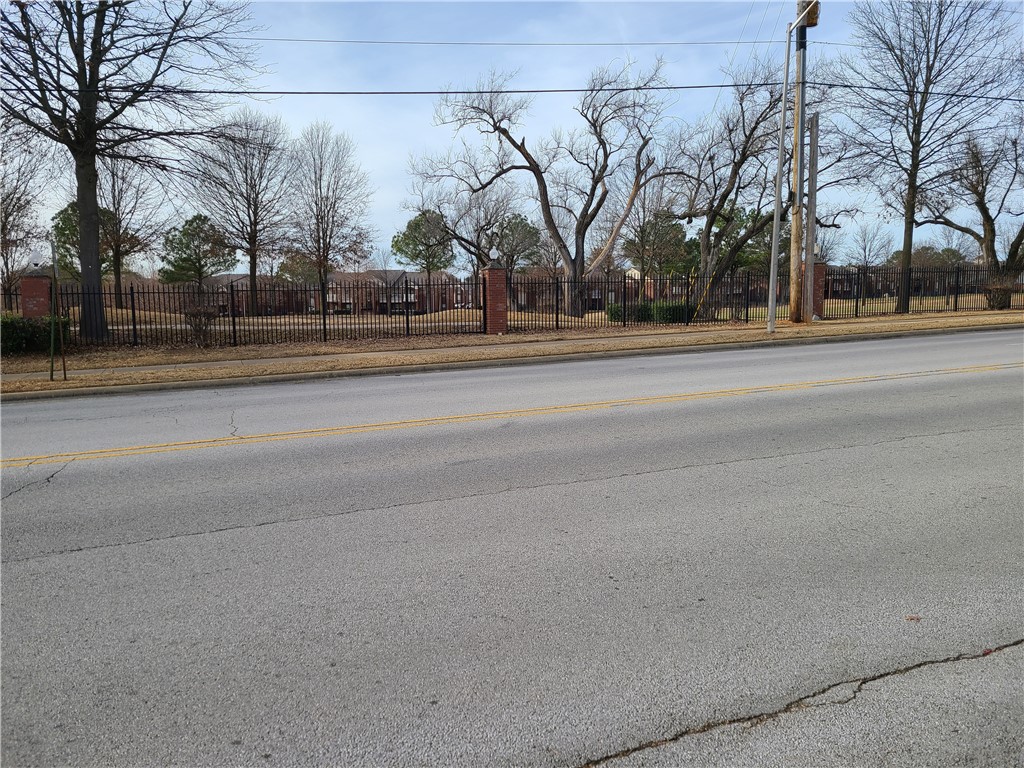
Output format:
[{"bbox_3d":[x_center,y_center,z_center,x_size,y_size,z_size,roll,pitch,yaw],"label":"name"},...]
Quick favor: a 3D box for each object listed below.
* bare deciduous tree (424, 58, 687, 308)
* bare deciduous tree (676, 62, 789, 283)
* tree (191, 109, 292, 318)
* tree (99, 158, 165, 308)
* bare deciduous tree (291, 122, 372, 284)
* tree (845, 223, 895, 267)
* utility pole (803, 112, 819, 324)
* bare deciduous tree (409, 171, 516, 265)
[{"bbox_3d":[1.695,-7.701,30.672,10.050,10.028,8.542,0,7,0],"label":"bare deciduous tree"},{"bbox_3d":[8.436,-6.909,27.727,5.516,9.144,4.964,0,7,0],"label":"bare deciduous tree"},{"bbox_3d":[-14.905,-9.412,42.302,5.775,11.141,5.486,0,7,0],"label":"tree"},{"bbox_3d":[-20.409,-7.921,40.508,4.424,7.855,4.203,0,7,0],"label":"tree"},{"bbox_3d":[-10.171,-9.279,43.337,4.733,10.575,4.497,0,7,0],"label":"bare deciduous tree"},{"bbox_3d":[18.469,-6.189,39.734,2.583,4.247,2.454,0,7,0],"label":"tree"},{"bbox_3d":[9.159,-5.014,23.513,0.280,6.347,0.280,0,7,0],"label":"utility pole"},{"bbox_3d":[-2.260,-7.248,39.061,5.993,7.002,5.394,0,7,0],"label":"bare deciduous tree"}]

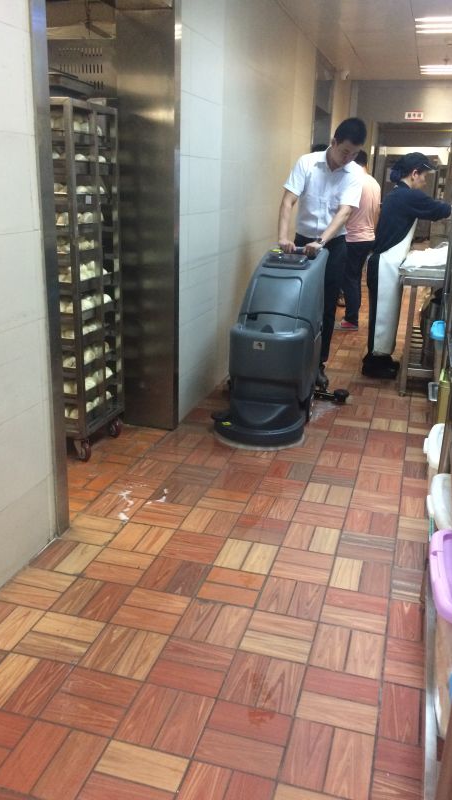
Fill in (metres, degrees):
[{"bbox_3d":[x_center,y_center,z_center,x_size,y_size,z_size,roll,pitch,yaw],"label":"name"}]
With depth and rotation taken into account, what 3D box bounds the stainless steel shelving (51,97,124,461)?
[{"bbox_3d":[-0.874,-0.553,3.222,0.600,1.610,0.480,6,18,15],"label":"stainless steel shelving"}]

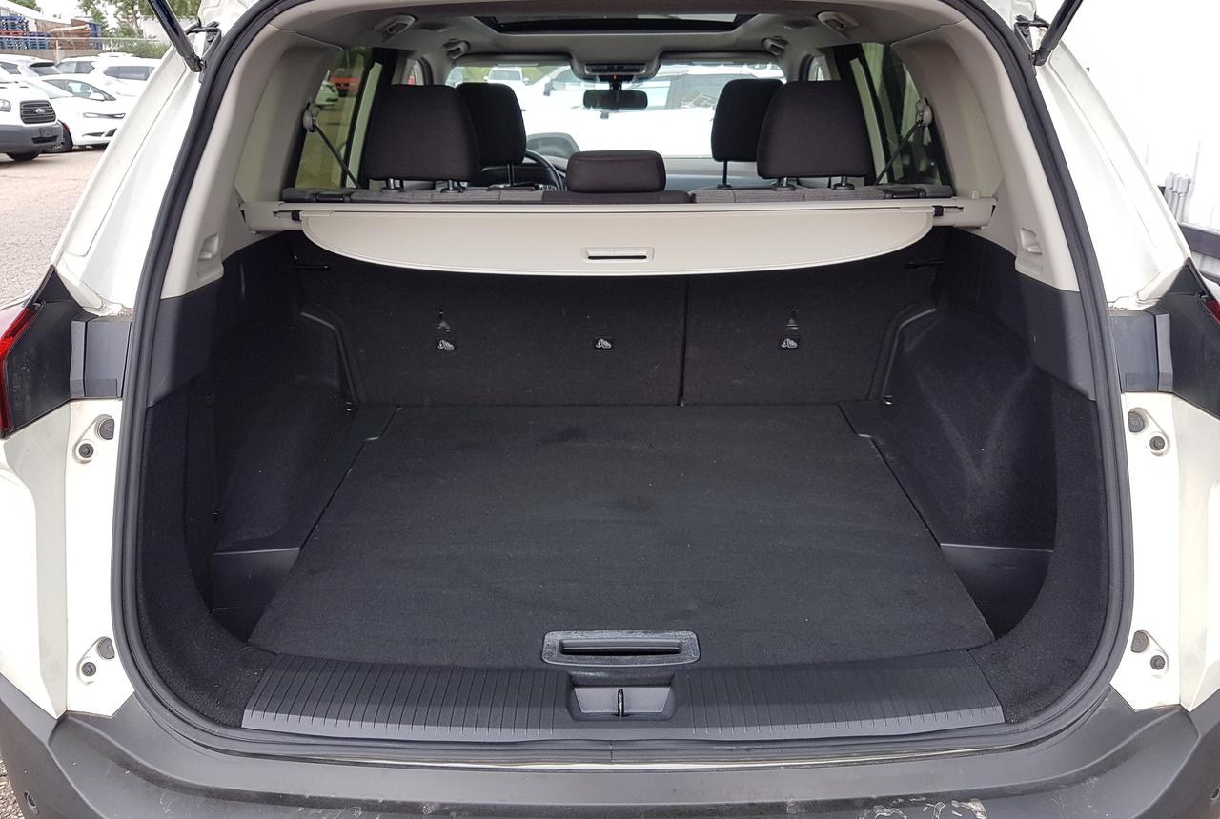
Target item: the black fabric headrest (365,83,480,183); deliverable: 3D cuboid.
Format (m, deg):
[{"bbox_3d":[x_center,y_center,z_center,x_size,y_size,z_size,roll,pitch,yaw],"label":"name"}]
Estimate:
[{"bbox_3d":[-0.382,-0.571,1.890,0.240,0.195,0.130,0,21,0],"label":"black fabric headrest"}]

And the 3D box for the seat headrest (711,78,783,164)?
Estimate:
[{"bbox_3d":[0.406,-0.817,2.600,0.250,0.225,0.130,0,21,0],"label":"seat headrest"}]

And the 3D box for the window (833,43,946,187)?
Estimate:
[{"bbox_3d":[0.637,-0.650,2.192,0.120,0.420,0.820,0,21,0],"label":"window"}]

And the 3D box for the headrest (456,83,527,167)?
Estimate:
[{"bbox_3d":[-0.356,-0.810,2.600,0.250,0.225,0.130,0,21,0],"label":"headrest"}]

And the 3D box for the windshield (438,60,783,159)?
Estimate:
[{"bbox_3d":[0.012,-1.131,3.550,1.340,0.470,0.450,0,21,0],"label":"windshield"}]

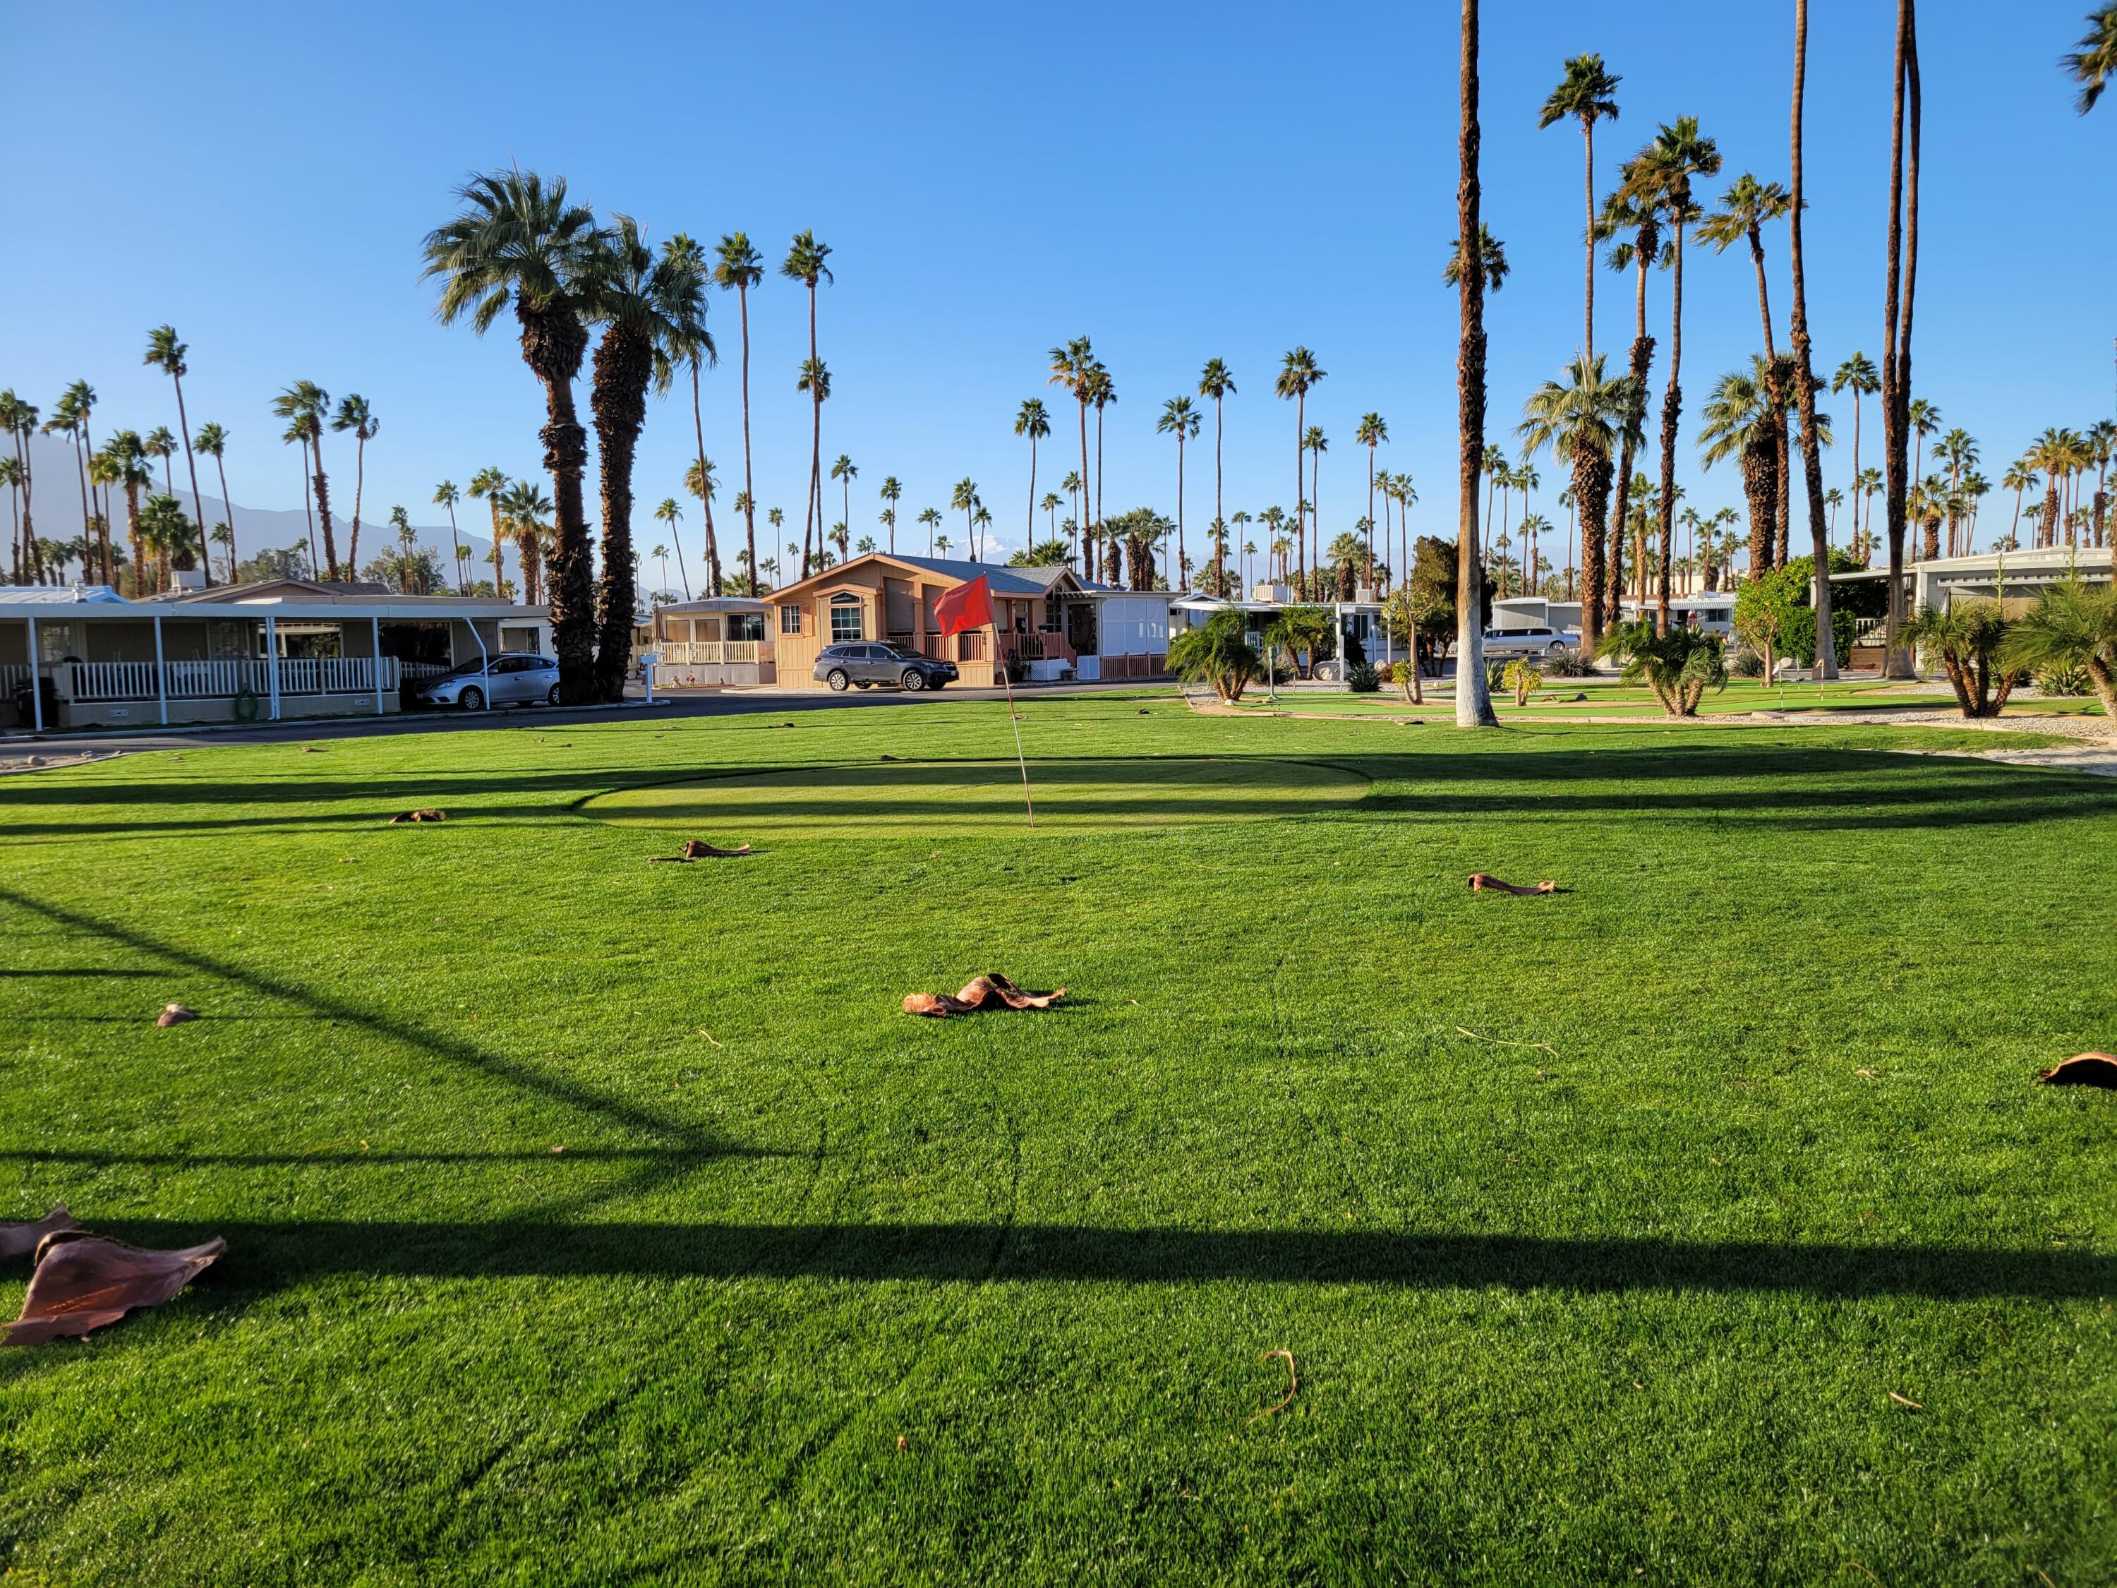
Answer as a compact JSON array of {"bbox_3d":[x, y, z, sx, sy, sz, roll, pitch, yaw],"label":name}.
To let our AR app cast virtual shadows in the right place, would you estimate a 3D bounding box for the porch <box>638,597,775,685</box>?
[{"bbox_3d":[-14.709,-6.438,67.500,5.000,3.600,2.800,1,6,16],"label":"porch"}]

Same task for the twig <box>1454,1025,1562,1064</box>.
[{"bbox_3d":[1.697,0.916,6.007,0.101,0.040,0.547,-5,7,-35],"label":"twig"}]

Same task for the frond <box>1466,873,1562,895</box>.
[{"bbox_3d":[2.800,0.541,9.786,0.520,0.100,0.220,-1,6,0],"label":"frond"}]

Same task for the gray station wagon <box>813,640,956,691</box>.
[{"bbox_3d":[-5.941,-4.368,54.400,4.860,1.680,1.870,1,6,19],"label":"gray station wagon"}]

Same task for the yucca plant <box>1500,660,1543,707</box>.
[{"bbox_3d":[9.085,-2.178,31.144,0.810,0.920,0.800,0,6,16],"label":"yucca plant"}]

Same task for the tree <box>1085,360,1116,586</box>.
[{"bbox_3d":[2.530,-16.785,95.833,2.300,18.175,2.300,-1,5,0],"label":"tree"}]

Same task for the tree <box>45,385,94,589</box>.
[{"bbox_3d":[-59.454,-15.439,95.963,2.800,17.568,2.800,-1,5,0],"label":"tree"}]

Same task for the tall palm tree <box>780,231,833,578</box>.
[{"bbox_3d":[-13.099,-17.745,83.122,3.000,22.699,3.000,-2,6,-9],"label":"tall palm tree"}]

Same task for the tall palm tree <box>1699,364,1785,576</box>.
[{"bbox_3d":[33.516,-13.400,75.332,5.700,14.336,5.700,1,6,24],"label":"tall palm tree"}]

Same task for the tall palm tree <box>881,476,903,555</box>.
[{"bbox_3d":[-18.092,-24.884,175.533,2.440,20.240,2.500,-2,5,-6],"label":"tall palm tree"}]

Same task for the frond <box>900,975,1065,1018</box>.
[{"bbox_3d":[-0.331,0.870,6.997,0.700,0.140,0.270,-1,5,-3],"label":"frond"}]

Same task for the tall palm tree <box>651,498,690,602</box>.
[{"bbox_3d":[-42.900,-23.822,178.549,4.180,18.790,3.200,-3,6,-13],"label":"tall palm tree"}]

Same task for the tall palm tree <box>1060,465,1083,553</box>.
[{"bbox_3d":[1.789,-26.692,181.022,2.700,20.676,2.700,-1,6,1],"label":"tall palm tree"}]

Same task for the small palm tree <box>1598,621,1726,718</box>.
[{"bbox_3d":[10.052,-2.092,26.595,2.040,1.590,2.100,1,6,21],"label":"small palm tree"}]

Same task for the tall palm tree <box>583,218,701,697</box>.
[{"bbox_3d":[-11.845,-9.401,45.308,3.700,13.637,3.700,-1,5,0],"label":"tall palm tree"}]

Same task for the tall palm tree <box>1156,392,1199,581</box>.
[{"bbox_3d":[7.332,-15.983,96.915,2.700,16.209,2.700,-1,5,0],"label":"tall palm tree"}]

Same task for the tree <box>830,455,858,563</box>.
[{"bbox_3d":[-18.622,-20.480,138.676,2.600,18.041,2.600,-1,5,0],"label":"tree"}]

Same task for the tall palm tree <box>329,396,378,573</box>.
[{"bbox_3d":[-46.869,-17.205,105.899,3.500,18.197,3.400,-3,6,-23],"label":"tall palm tree"}]

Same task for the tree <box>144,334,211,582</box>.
[{"bbox_3d":[-49.964,-16.276,91.332,3.270,20.610,2.700,-4,6,-28],"label":"tree"}]

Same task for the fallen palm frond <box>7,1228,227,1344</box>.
[{"bbox_3d":[-2.355,1.192,3.949,0.480,0.150,0.330,-4,6,-30],"label":"fallen palm frond"}]

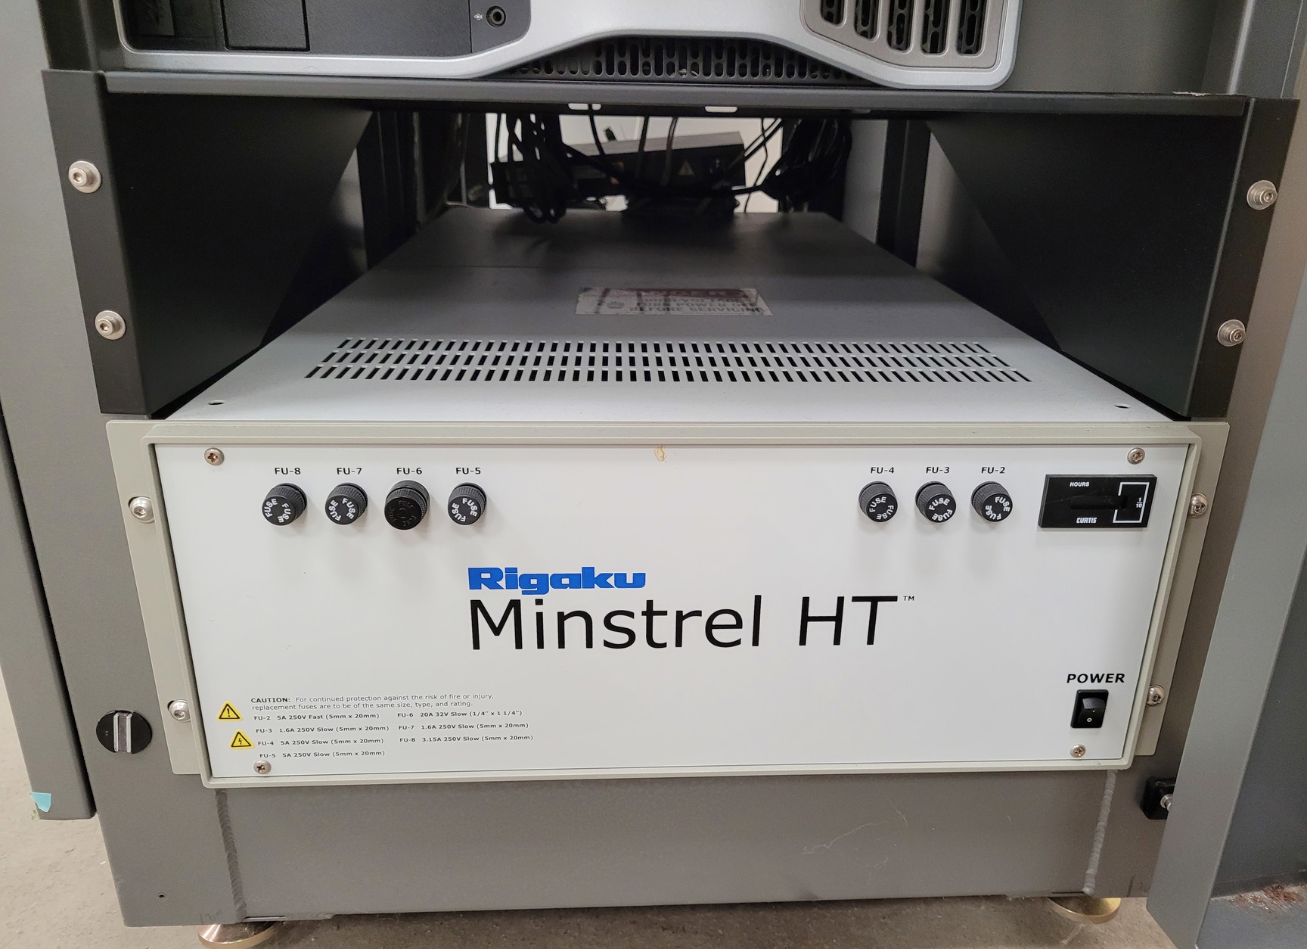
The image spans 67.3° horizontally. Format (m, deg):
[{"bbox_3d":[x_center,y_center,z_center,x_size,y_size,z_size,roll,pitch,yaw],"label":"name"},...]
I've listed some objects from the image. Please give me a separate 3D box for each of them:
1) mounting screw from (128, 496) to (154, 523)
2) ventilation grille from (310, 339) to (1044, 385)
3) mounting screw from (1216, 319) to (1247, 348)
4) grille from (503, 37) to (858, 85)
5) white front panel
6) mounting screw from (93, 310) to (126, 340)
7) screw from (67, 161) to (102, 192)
[{"bbox_3d":[-0.218,0.016,0.420,0.011,0.011,0.004,0,20,-3],"label":"mounting screw"},{"bbox_3d":[0.010,-0.063,0.534,0.366,0.003,0.093,0,20,-3],"label":"ventilation grille"},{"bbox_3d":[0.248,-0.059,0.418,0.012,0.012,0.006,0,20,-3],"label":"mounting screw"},{"bbox_3d":[0.015,-0.188,0.450,0.168,0.023,0.005,0,20,-3],"label":"grille"},{"bbox_3d":[0.013,0.062,0.446,0.440,0.167,0.005,0,20,-3],"label":"white front panel"},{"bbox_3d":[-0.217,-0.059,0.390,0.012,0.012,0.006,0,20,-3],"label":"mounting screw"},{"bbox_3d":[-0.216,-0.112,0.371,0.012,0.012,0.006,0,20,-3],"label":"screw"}]

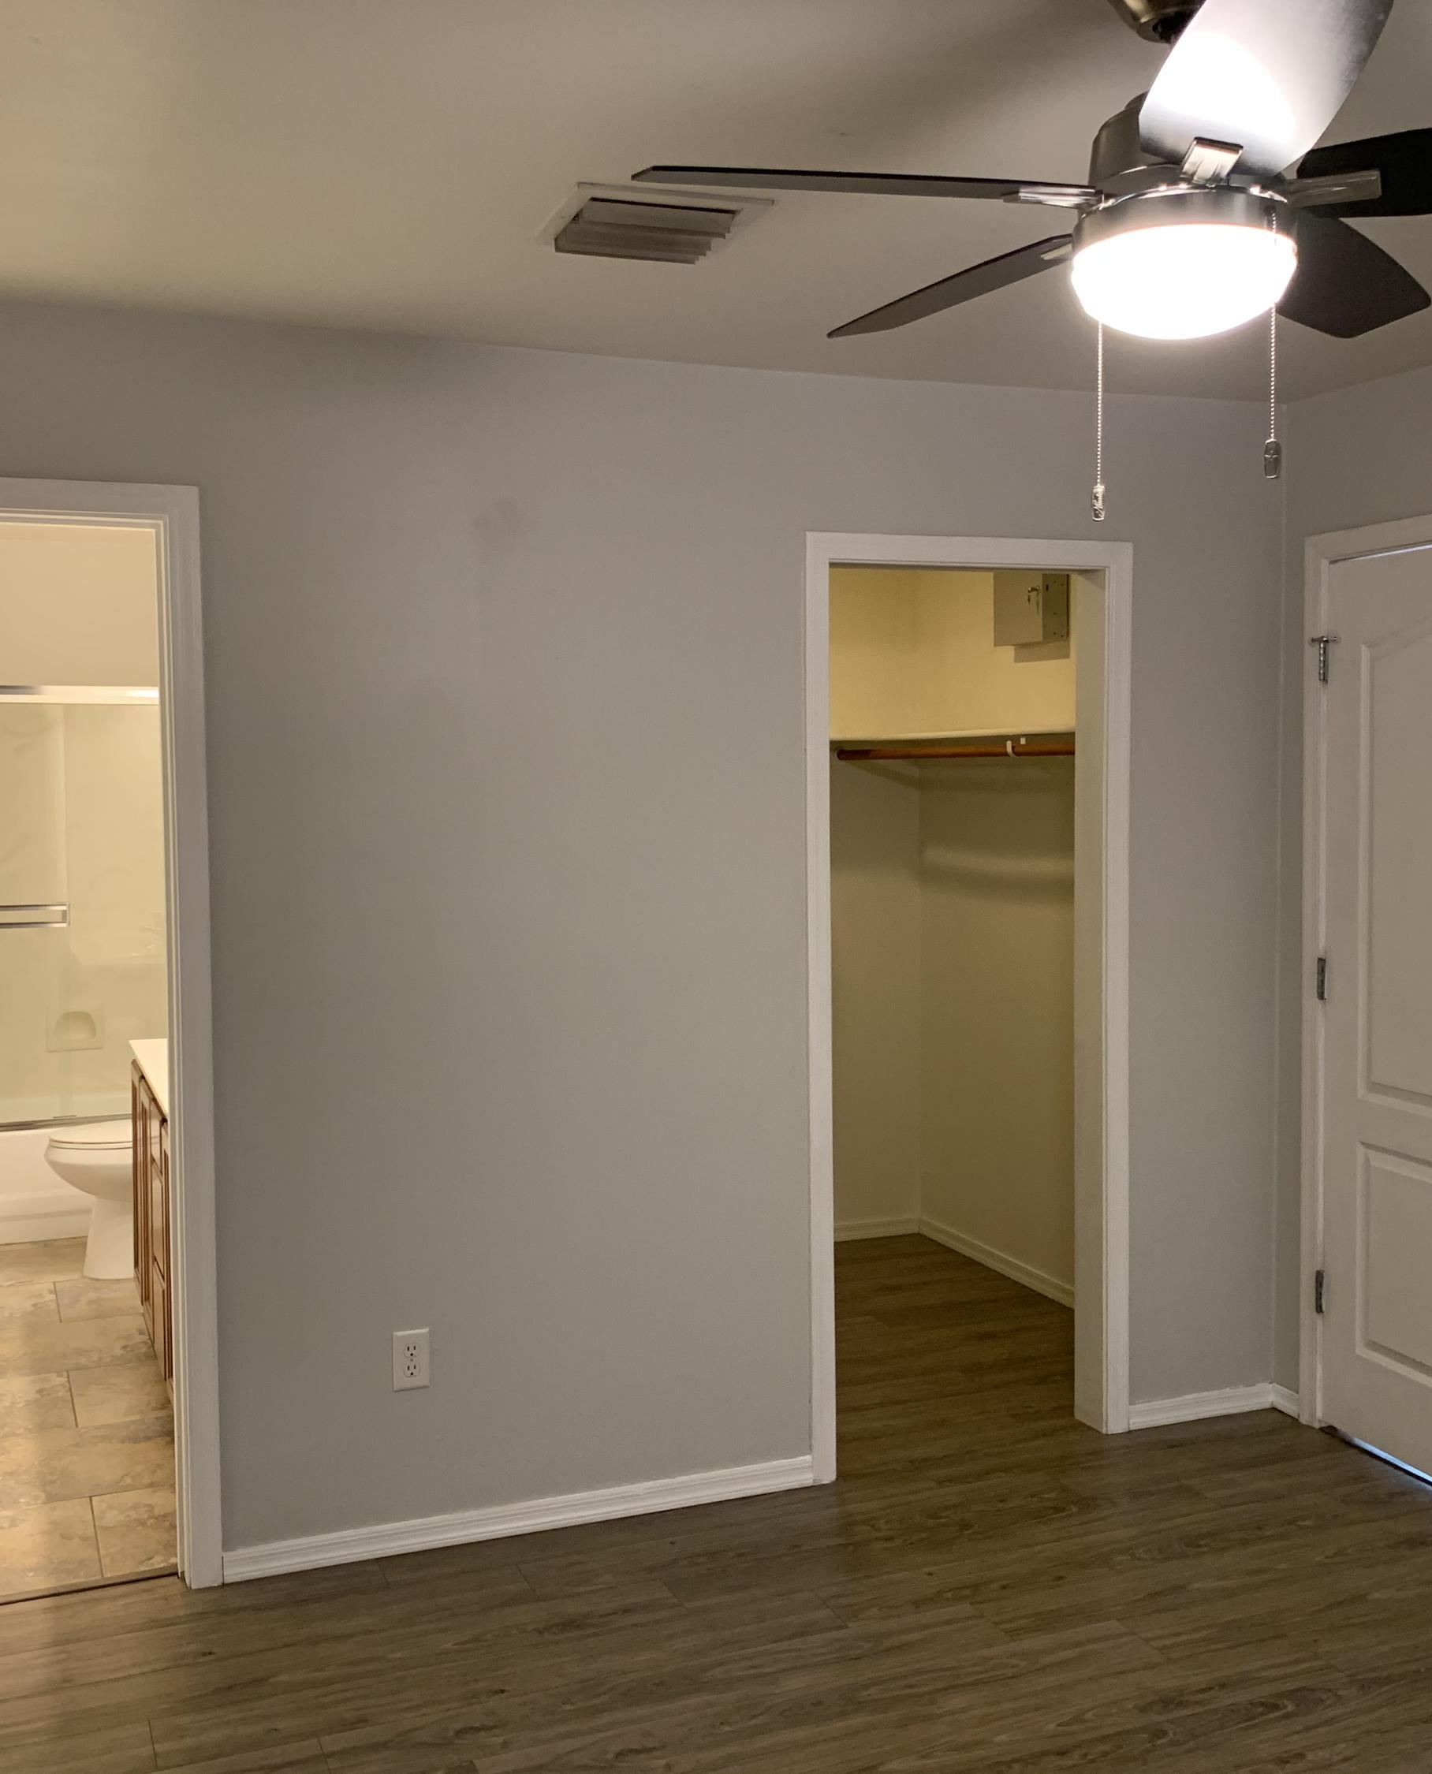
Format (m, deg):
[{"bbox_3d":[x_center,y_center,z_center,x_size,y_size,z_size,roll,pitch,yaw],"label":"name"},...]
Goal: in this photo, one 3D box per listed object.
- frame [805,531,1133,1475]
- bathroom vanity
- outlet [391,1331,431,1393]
[{"bbox_3d":[0.568,0.263,4.048,0.822,2.081,0.145,-2,3,-21],"label":"frame"},{"bbox_3d":[-1.204,0.894,4.711,0.560,0.800,1.500,-2,3,-22],"label":"bathroom vanity"},{"bbox_3d":[-0.608,0.950,3.558,0.073,0.119,0.010,-2,3,-21],"label":"outlet"}]

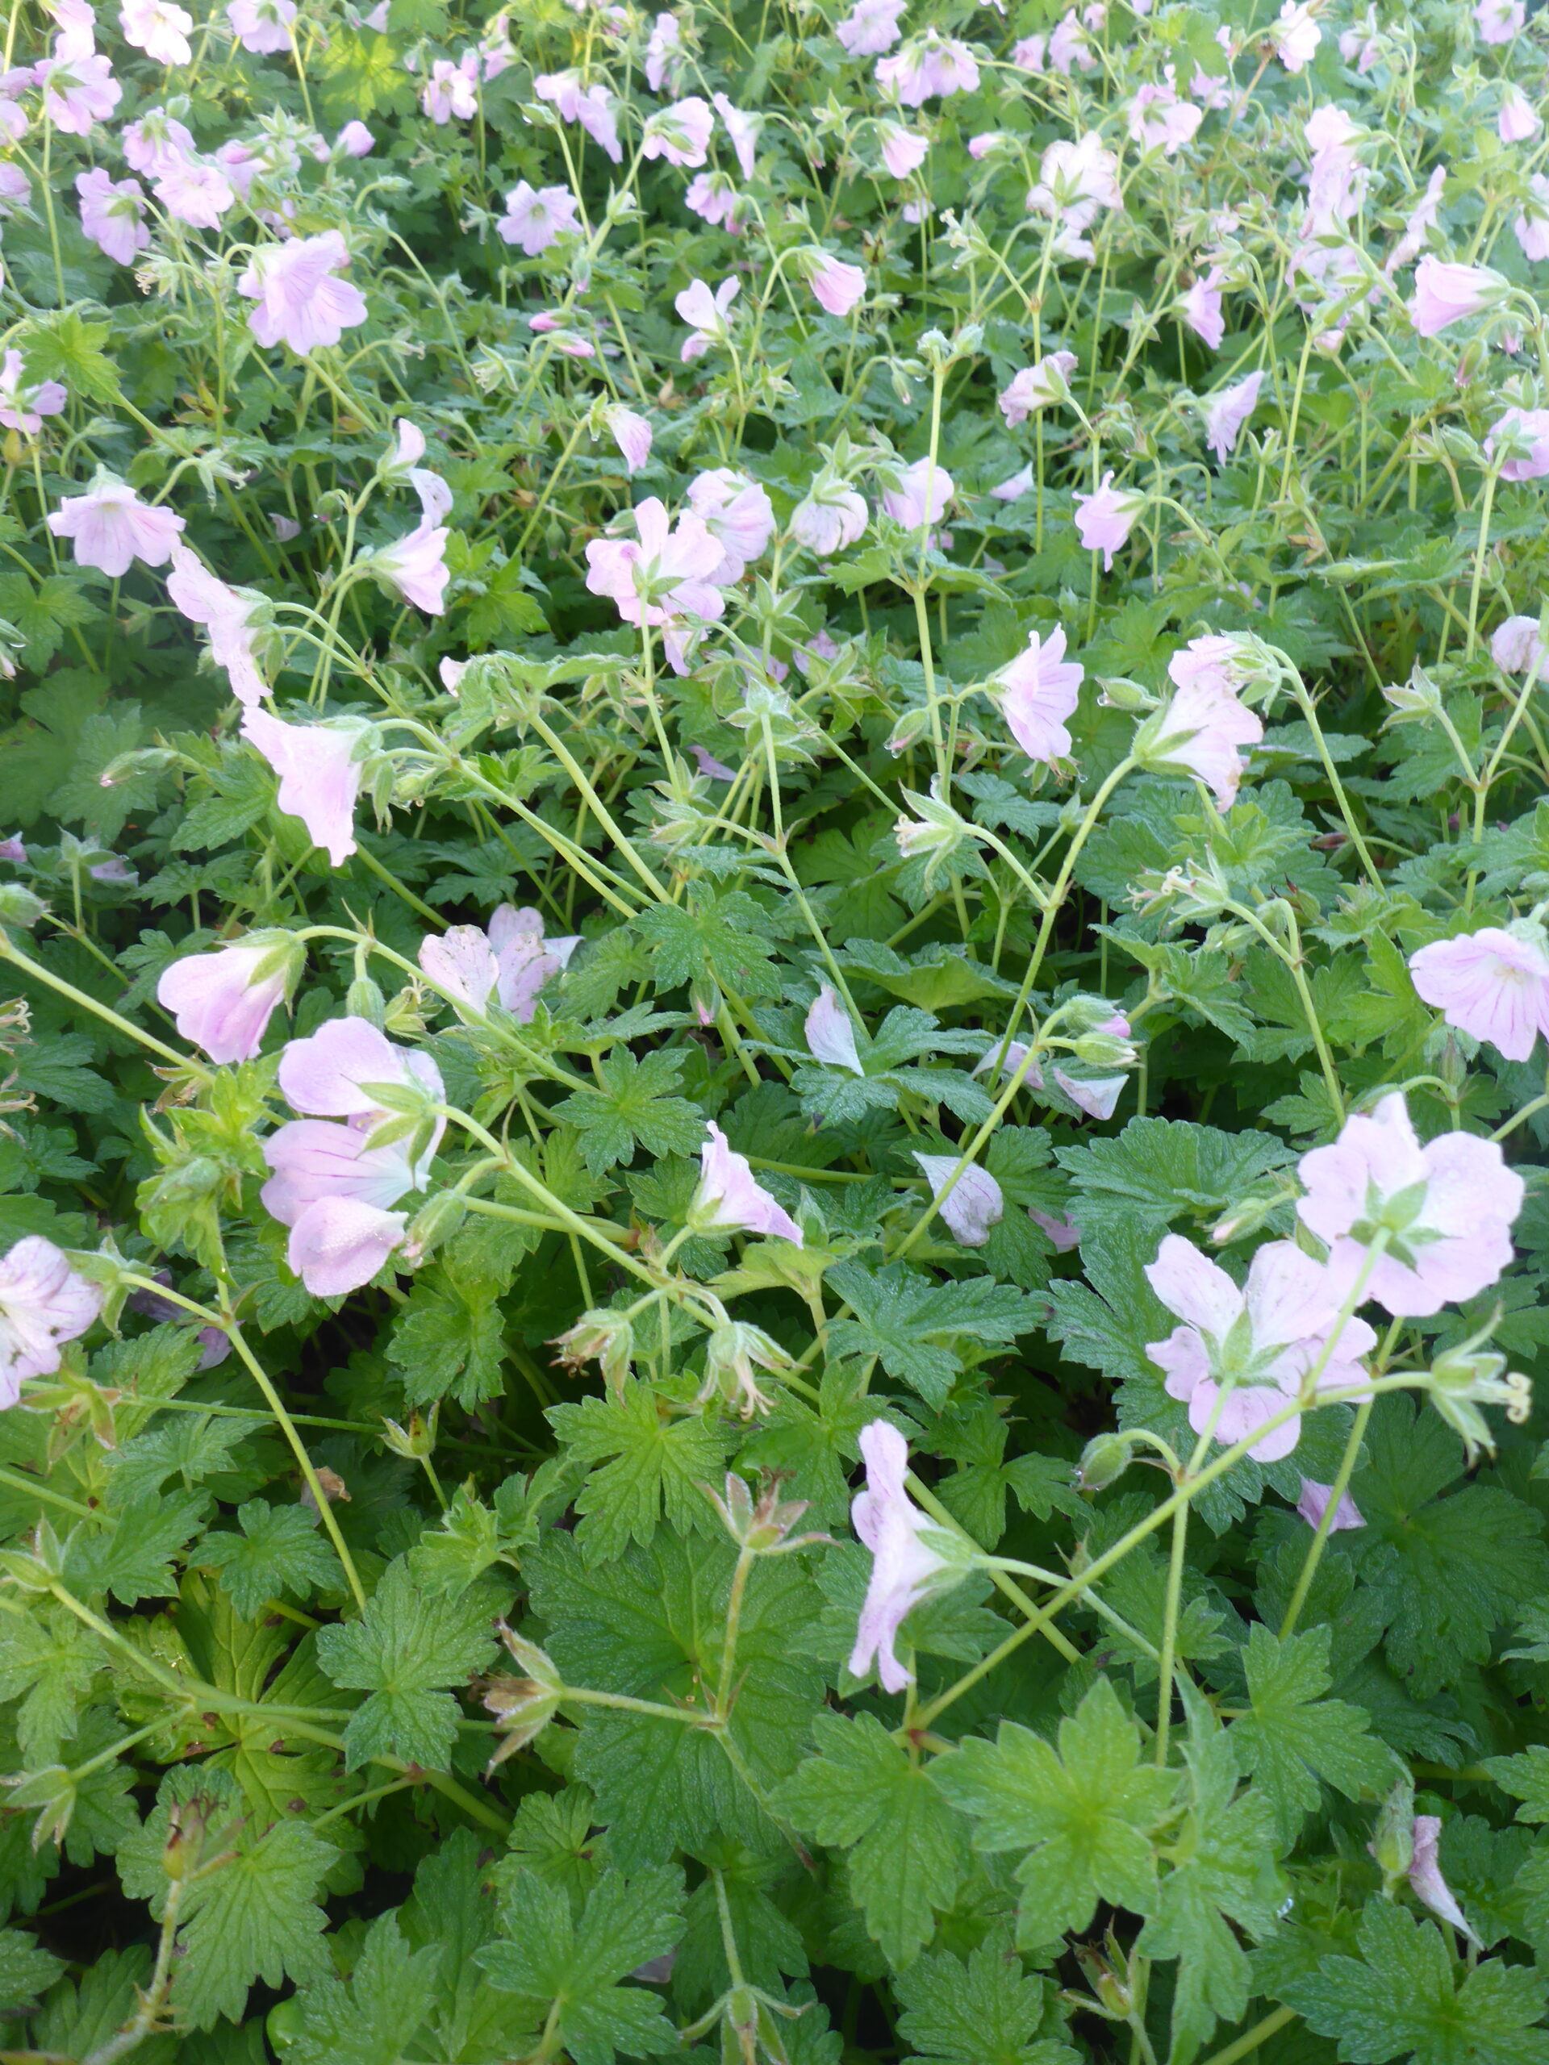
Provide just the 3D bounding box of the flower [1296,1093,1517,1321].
[{"bbox_3d":[0.109,0.032,0.290,0.039,0.040,0.017,21,18,23],"label":"flower"}]

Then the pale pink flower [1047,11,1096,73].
[{"bbox_3d":[0.170,-0.556,0.930,0.032,0.033,0.018,-33,16,-34],"label":"pale pink flower"}]

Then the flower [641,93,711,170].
[{"bbox_3d":[-0.052,-0.442,0.810,0.025,0.034,0.035,24,20,-42],"label":"flower"}]

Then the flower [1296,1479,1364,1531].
[{"bbox_3d":[0.127,0.107,0.380,0.016,0.008,0.012,0,53,0],"label":"flower"}]

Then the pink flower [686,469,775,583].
[{"bbox_3d":[-0.018,-0.162,0.520,0.033,0.036,0.020,31,5,32],"label":"pink flower"}]

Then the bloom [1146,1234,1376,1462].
[{"bbox_3d":[0.083,0.058,0.292,0.040,0.041,0.018,18,14,21],"label":"bloom"}]

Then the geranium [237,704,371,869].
[{"bbox_3d":[-0.098,-0.059,0.365,0.020,0.037,0.038,-34,44,6],"label":"geranium"}]

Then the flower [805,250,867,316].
[{"bbox_3d":[0.023,-0.321,0.710,0.026,0.021,0.021,46,43,-12],"label":"flower"}]

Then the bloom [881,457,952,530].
[{"bbox_3d":[0.046,-0.194,0.590,0.023,0.024,0.024,-30,33,22],"label":"bloom"}]

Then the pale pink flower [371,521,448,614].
[{"bbox_3d":[-0.115,-0.148,0.520,0.021,0.028,0.028,13,38,-18],"label":"pale pink flower"}]

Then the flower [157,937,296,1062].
[{"bbox_3d":[-0.103,-0.010,0.325,0.024,0.022,0.022,-40,46,6],"label":"flower"}]

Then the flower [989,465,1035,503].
[{"bbox_3d":[0.091,-0.210,0.640,0.018,0.009,0.014,0,41,0],"label":"flower"}]

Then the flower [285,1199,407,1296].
[{"bbox_3d":[-0.080,0.040,0.310,0.023,0.011,0.015,0,41,0],"label":"flower"}]

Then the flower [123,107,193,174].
[{"bbox_3d":[-0.298,-0.438,0.810,0.033,0.033,0.021,-25,8,-26],"label":"flower"}]

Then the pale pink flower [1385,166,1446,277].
[{"bbox_3d":[0.229,-0.285,0.590,0.014,0.036,0.037,22,89,21],"label":"pale pink flower"}]

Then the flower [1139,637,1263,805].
[{"bbox_3d":[0.095,-0.075,0.390,0.021,0.037,0.036,6,37,-24],"label":"flower"}]

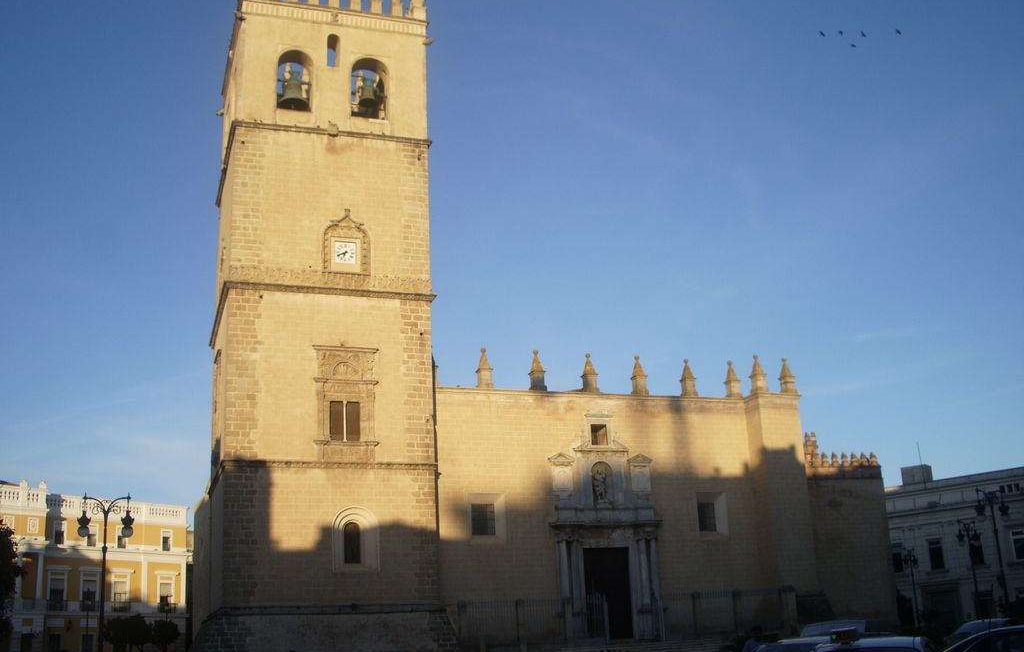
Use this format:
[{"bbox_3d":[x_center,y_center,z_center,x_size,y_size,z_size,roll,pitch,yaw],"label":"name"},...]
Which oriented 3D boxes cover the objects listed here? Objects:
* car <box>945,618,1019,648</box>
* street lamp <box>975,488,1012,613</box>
[{"bbox_3d":[14.341,9.503,30.899,1.750,1.500,4.300,-14,-20,33],"label":"car"},{"bbox_3d":[23.962,11.732,50.356,2.300,7.700,0.500,3,-18,-19],"label":"street lamp"}]

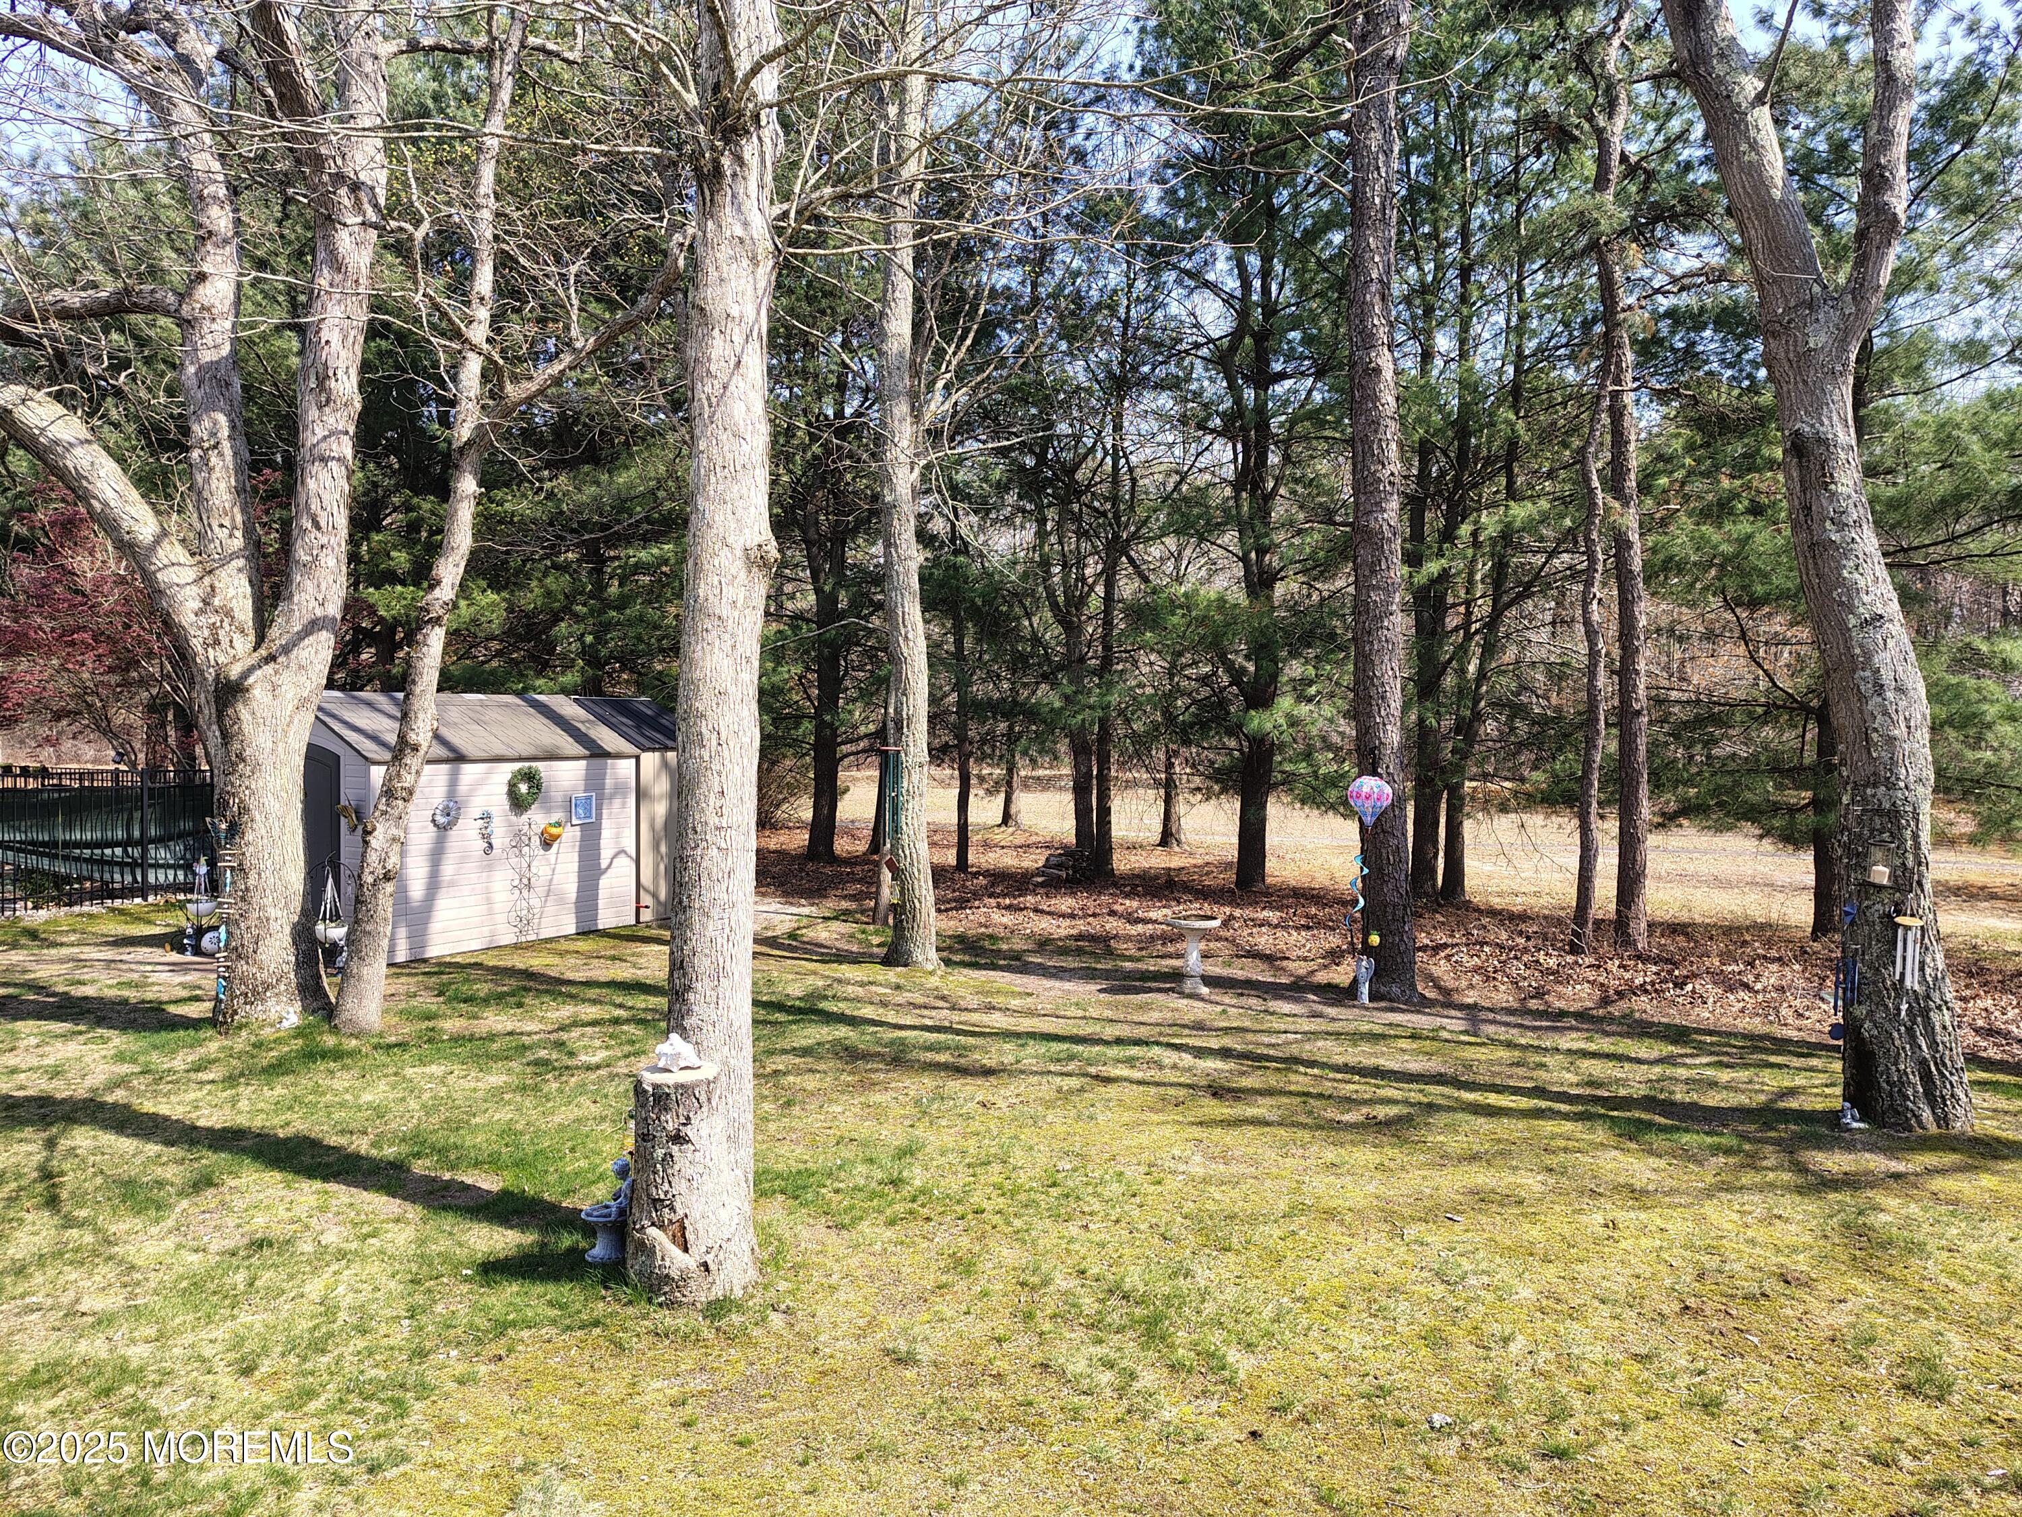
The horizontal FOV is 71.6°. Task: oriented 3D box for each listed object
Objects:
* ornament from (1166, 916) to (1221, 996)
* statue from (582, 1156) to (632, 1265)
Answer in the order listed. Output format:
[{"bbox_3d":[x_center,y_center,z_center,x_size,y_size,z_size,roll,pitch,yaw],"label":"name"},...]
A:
[{"bbox_3d":[1.487,1.610,11.421,0.455,0.584,0.455,1,2,7],"label":"ornament"},{"bbox_3d":[-1.653,1.845,5.783,0.250,0.410,0.240,0,2,-15],"label":"statue"}]

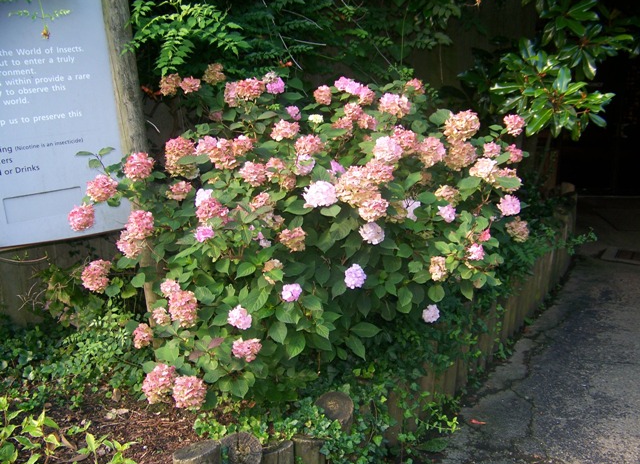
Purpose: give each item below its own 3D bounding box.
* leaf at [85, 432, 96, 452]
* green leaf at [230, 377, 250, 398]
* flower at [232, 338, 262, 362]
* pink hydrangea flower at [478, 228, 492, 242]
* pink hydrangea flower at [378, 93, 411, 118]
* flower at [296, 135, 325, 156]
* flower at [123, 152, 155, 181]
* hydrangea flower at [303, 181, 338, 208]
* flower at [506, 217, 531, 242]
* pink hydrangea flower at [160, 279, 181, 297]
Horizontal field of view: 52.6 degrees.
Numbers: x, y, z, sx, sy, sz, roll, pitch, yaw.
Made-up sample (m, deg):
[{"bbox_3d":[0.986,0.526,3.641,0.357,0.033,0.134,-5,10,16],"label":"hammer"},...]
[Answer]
[{"bbox_3d":[-0.653,0.599,1.840,0.030,0.055,0.030,-11,22,-22],"label":"leaf"},{"bbox_3d":[-0.274,0.529,2.200,0.061,0.077,0.030,0,-15,0],"label":"green leaf"},{"bbox_3d":[-0.241,0.394,2.150,0.097,0.074,0.085,-5,18,-7],"label":"flower"},{"bbox_3d":[0.685,0.015,2.680,0.056,0.054,0.055,2,18,14],"label":"pink hydrangea flower"},{"bbox_3d":[0.348,-0.586,3.000,0.153,0.121,0.136,1,20,6],"label":"pink hydrangea flower"},{"bbox_3d":[-0.038,-0.316,2.360,0.105,0.080,0.100,-2,20,-1],"label":"flower"},{"bbox_3d":[-0.696,-0.251,2.480,0.119,0.100,0.109,-7,19,-15],"label":"flower"},{"bbox_3d":[0.002,-0.151,2.600,0.140,0.103,0.109,0,19,0],"label":"hydrangea flower"},{"bbox_3d":[0.920,-0.012,3.000,0.108,0.112,0.110,3,19,17],"label":"flower"},{"bbox_3d":[-0.554,0.206,2.400,0.072,0.065,0.074,0,20,0],"label":"pink hydrangea flower"}]

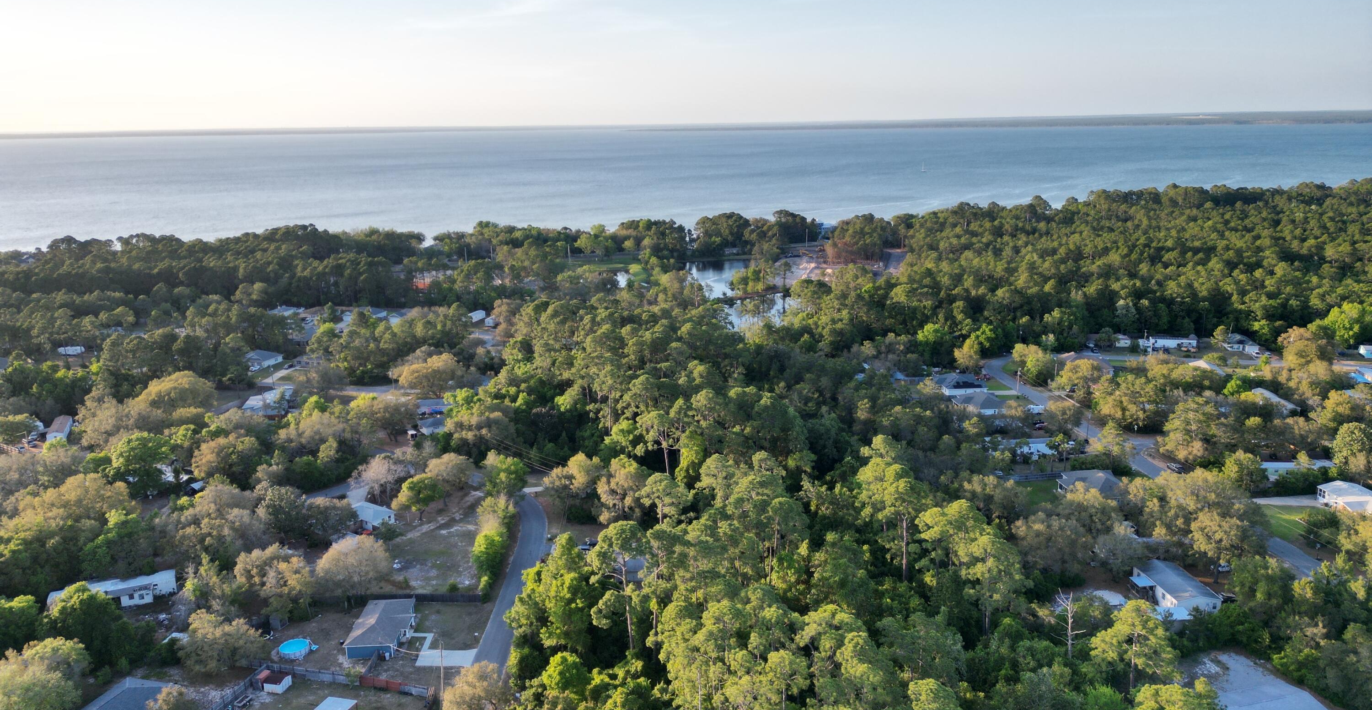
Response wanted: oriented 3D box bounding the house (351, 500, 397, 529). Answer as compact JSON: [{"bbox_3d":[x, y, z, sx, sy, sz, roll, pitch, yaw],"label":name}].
[{"bbox_3d":[-73.417,37.171,220.387,13.000,3.800,7.100,8,17,32],"label":"house"}]

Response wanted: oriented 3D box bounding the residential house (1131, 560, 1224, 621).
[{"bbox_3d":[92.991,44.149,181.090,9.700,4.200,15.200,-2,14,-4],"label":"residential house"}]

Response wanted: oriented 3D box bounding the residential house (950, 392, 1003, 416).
[{"bbox_3d":[92.014,14.681,298.307,15.110,4.900,15.650,-2,14,-4],"label":"residential house"}]

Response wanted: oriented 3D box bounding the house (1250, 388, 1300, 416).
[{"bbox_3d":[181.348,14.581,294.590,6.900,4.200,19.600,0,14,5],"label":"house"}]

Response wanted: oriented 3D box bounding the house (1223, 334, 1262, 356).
[{"bbox_3d":[215.083,-5.275,370.950,11.800,4.900,18.000,3,14,15],"label":"house"}]

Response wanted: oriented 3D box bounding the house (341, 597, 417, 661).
[{"bbox_3d":[-54.444,48.467,171.872,10.100,4.700,16.200,-1,14,-2],"label":"house"}]

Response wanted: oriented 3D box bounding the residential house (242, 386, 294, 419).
[{"bbox_3d":[-135.694,15.414,310.393,13.500,4.500,16.000,-3,14,-7],"label":"residential house"}]

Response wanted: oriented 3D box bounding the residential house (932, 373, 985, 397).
[{"bbox_3d":[92.276,9.454,319.537,14.010,4.800,16.150,-2,14,-4],"label":"residential house"}]

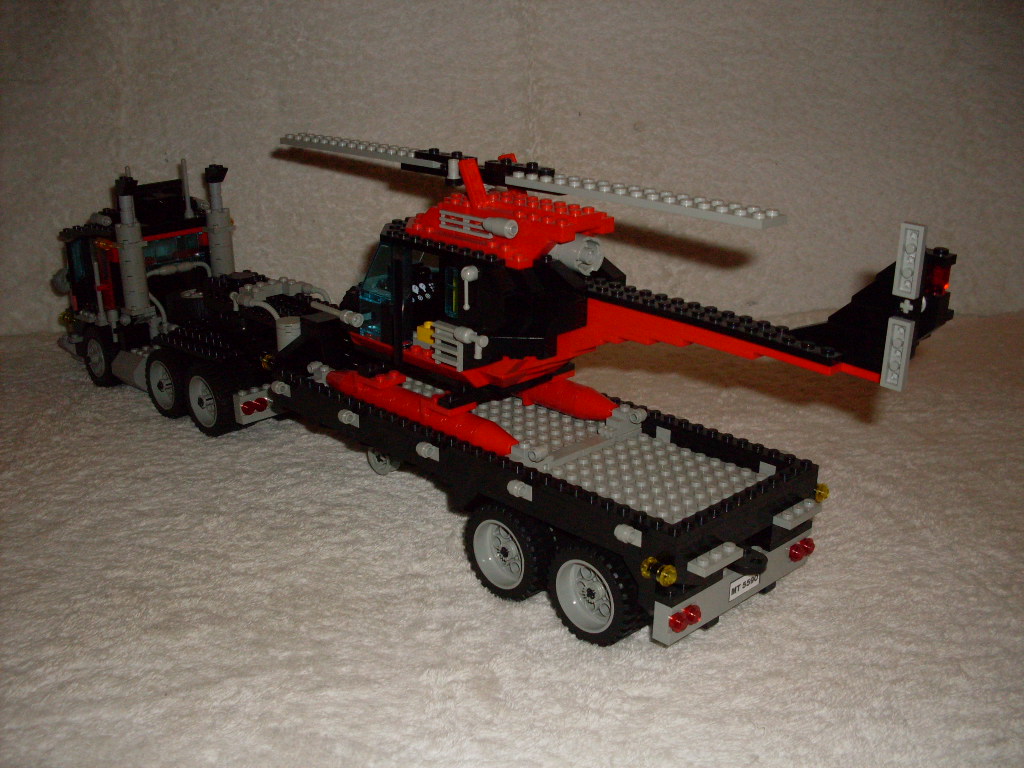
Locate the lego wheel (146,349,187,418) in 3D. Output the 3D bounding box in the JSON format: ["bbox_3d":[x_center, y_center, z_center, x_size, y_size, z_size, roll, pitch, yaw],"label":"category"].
[{"bbox_3d":[-0.204,0.000,0.676,0.042,0.042,0.016,17,25,40],"label":"lego wheel"}]

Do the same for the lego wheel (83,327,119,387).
[{"bbox_3d":[-0.263,-0.018,0.729,0.041,0.041,0.016,17,25,40],"label":"lego wheel"}]

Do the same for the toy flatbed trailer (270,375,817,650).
[{"bbox_3d":[0.004,0.043,0.525,0.106,0.064,0.266,-18,26,-42],"label":"toy flatbed trailer"}]

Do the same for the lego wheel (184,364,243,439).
[{"bbox_3d":[-0.173,0.009,0.649,0.042,0.042,0.016,17,25,40],"label":"lego wheel"}]

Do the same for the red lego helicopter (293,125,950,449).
[{"bbox_3d":[0.006,-0.035,0.497,0.082,0.127,0.377,-18,26,-42],"label":"red lego helicopter"}]

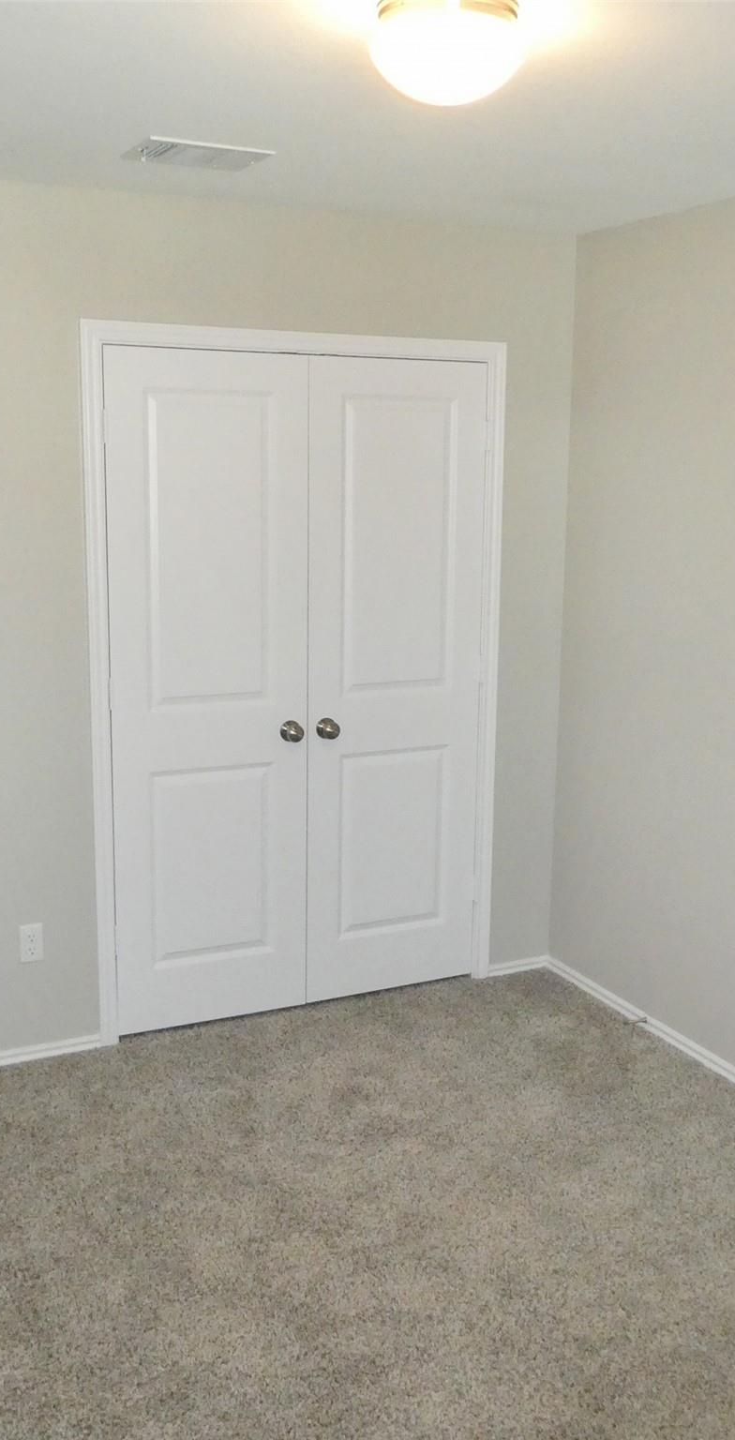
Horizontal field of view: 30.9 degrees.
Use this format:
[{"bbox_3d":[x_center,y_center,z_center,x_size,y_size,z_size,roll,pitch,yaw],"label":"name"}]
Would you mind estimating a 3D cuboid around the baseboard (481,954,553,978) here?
[{"bbox_3d":[0.522,0.858,4.636,0.260,0.042,0.015,-4,12,-25],"label":"baseboard"}]

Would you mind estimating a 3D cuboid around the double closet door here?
[{"bbox_3d":[-0.182,-0.102,4.088,1.350,2.100,0.030,-4,12,-25],"label":"double closet door"}]

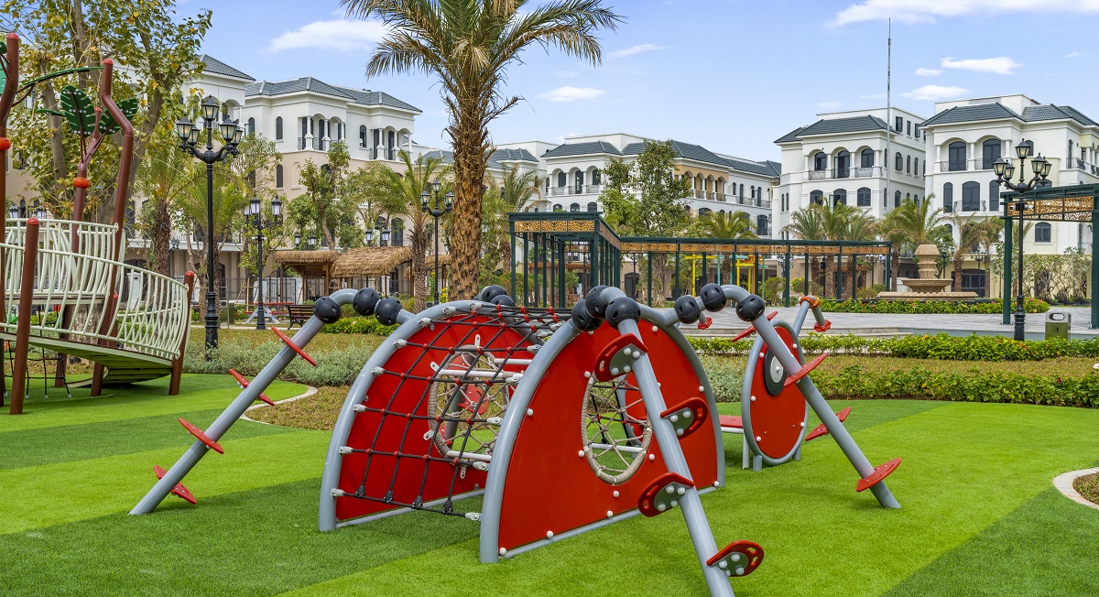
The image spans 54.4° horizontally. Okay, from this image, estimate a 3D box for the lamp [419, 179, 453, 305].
[{"bbox_3d":[-3.585,-1.370,34.000,1.200,4.850,1.200,0,1,0],"label":"lamp"}]

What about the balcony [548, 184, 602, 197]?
[{"bbox_3d":[2.748,-11.427,112.500,5.900,1.050,1.200,1,1,37],"label":"balcony"}]

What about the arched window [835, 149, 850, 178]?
[{"bbox_3d":[28.341,-12.935,103.000,1.400,2.700,0.150,1,1,37],"label":"arched window"}]

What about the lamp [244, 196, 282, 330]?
[{"bbox_3d":[-9.083,-1.144,33.800,1.200,4.250,1.200,0,1,0],"label":"lamp"}]

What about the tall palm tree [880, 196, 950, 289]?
[{"bbox_3d":[22.315,-3.148,65.000,4.200,6.300,4.200,0,1,0],"label":"tall palm tree"}]

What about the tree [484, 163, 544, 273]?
[{"bbox_3d":[-2.099,-3.624,62.071,4.000,8.430,4.000,0,1,0],"label":"tree"}]

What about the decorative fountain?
[{"bbox_3d":[15.152,-0.856,42.822,4.100,2.580,4.100,1,1,37],"label":"decorative fountain"}]

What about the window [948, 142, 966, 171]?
[{"bbox_3d":[34.749,-12.117,91.200,1.500,2.420,0.200,1,1,37],"label":"window"}]

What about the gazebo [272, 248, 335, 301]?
[{"bbox_3d":[-10.128,-0.572,44.500,2.600,2.800,2.400,0,1,12],"label":"gazebo"}]

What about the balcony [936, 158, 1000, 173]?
[{"bbox_3d":[35.451,-11.250,90.200,5.200,1.050,1.200,1,1,37],"label":"balcony"}]

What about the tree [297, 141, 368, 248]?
[{"bbox_3d":[-11.353,-3.770,56.075,3.800,8.930,3.800,0,1,0],"label":"tree"}]

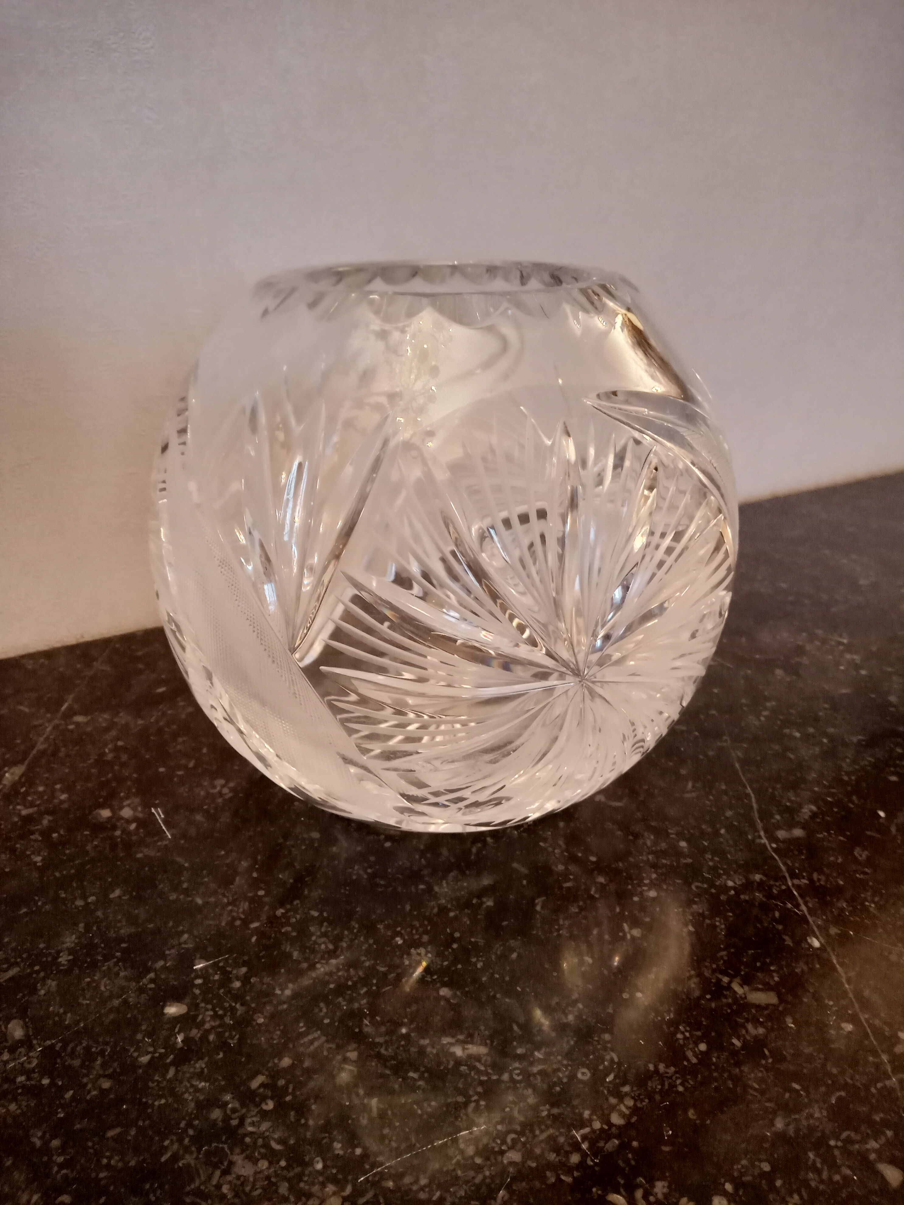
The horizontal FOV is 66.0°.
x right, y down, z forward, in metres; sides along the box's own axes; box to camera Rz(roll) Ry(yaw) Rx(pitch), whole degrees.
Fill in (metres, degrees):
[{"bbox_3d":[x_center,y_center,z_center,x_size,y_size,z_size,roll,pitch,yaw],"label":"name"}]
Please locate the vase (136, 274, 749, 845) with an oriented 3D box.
[{"bbox_3d":[-0.003,-0.022,0.249,0.195,0.173,0.195,0,30,0],"label":"vase"}]

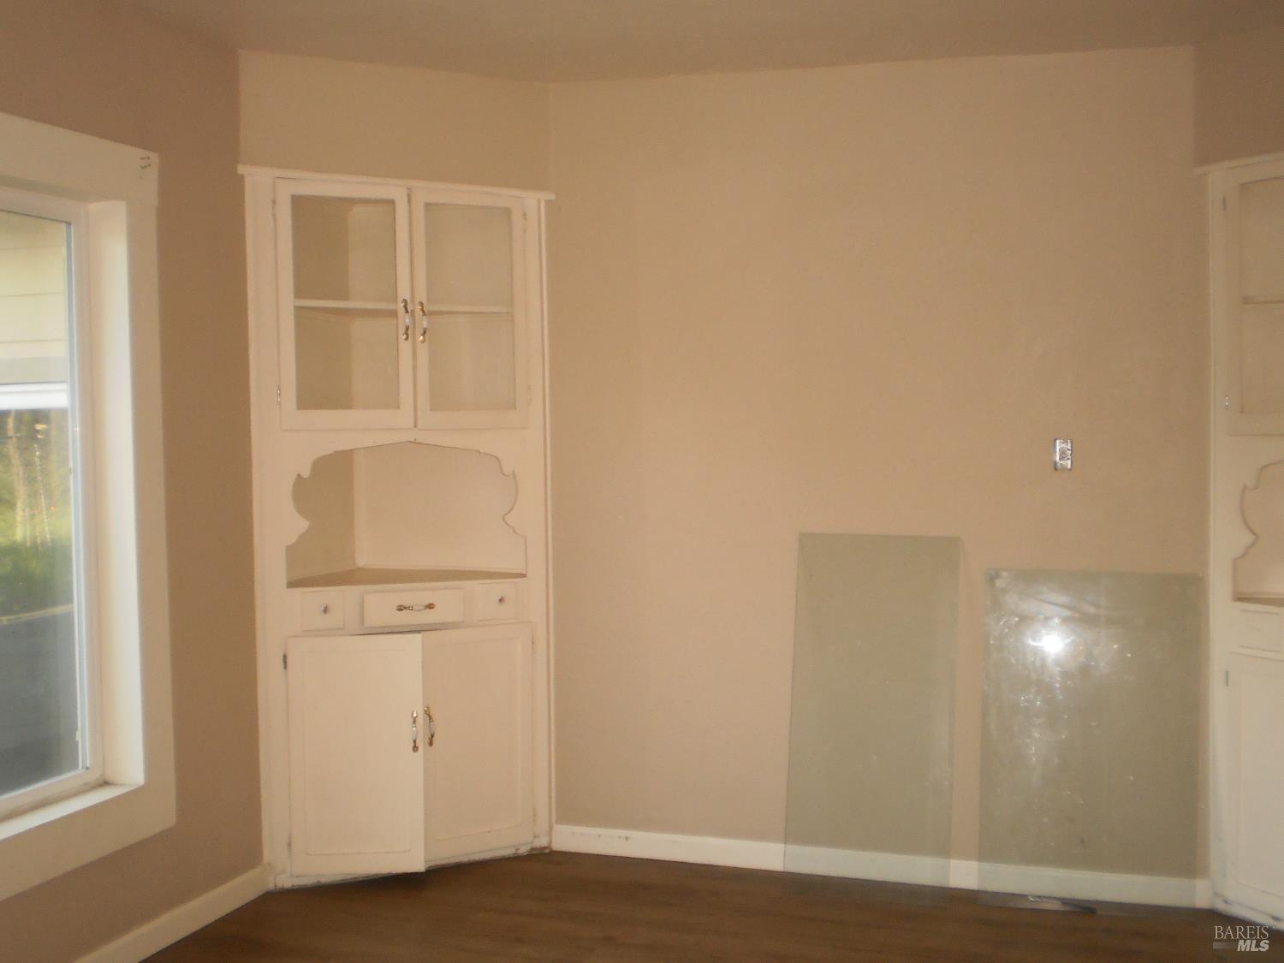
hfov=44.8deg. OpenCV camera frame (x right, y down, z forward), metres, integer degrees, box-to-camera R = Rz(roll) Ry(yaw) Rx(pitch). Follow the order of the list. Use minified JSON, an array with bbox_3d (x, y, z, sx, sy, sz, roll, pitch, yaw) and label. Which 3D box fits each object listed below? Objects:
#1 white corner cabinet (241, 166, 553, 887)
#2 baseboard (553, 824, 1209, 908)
[{"bbox_3d":[-0.813,0.134,4.992,0.935,2.137,0.460,-2,3,-26],"label":"white corner cabinet"},{"bbox_3d":[0.661,1.159,4.727,1.998,0.084,0.020,0,3,18],"label":"baseboard"}]

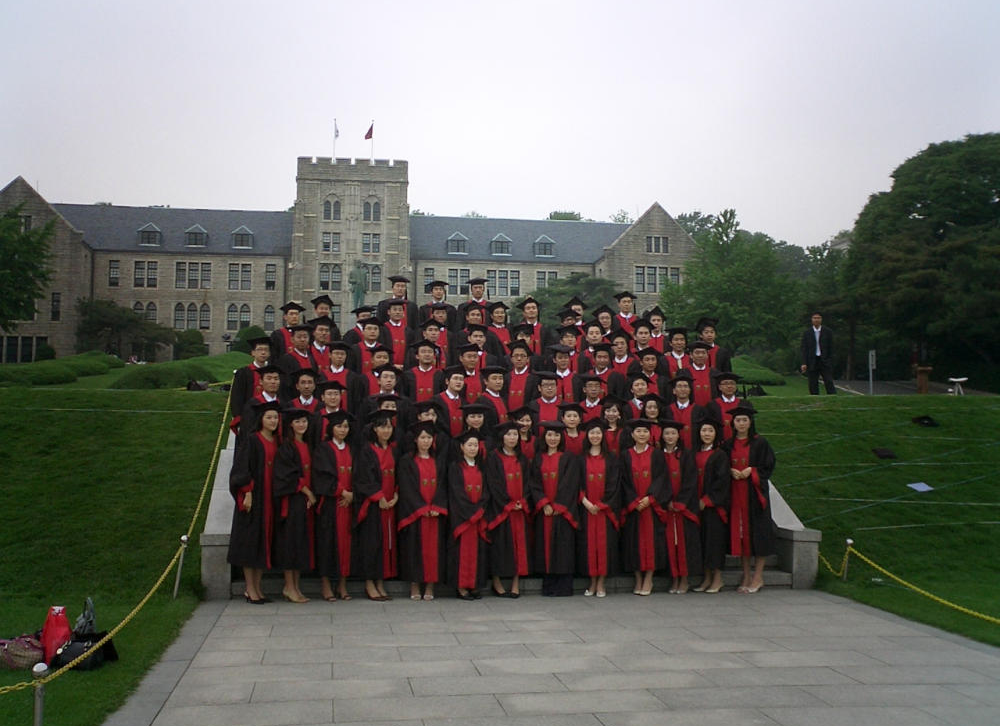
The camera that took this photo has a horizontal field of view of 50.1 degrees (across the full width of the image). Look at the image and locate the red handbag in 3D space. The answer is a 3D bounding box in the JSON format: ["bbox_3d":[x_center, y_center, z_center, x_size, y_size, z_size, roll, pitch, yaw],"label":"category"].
[{"bbox_3d":[-2.879,1.768,6.955,0.220,0.362,0.150,2,-5,-20],"label":"red handbag"}]

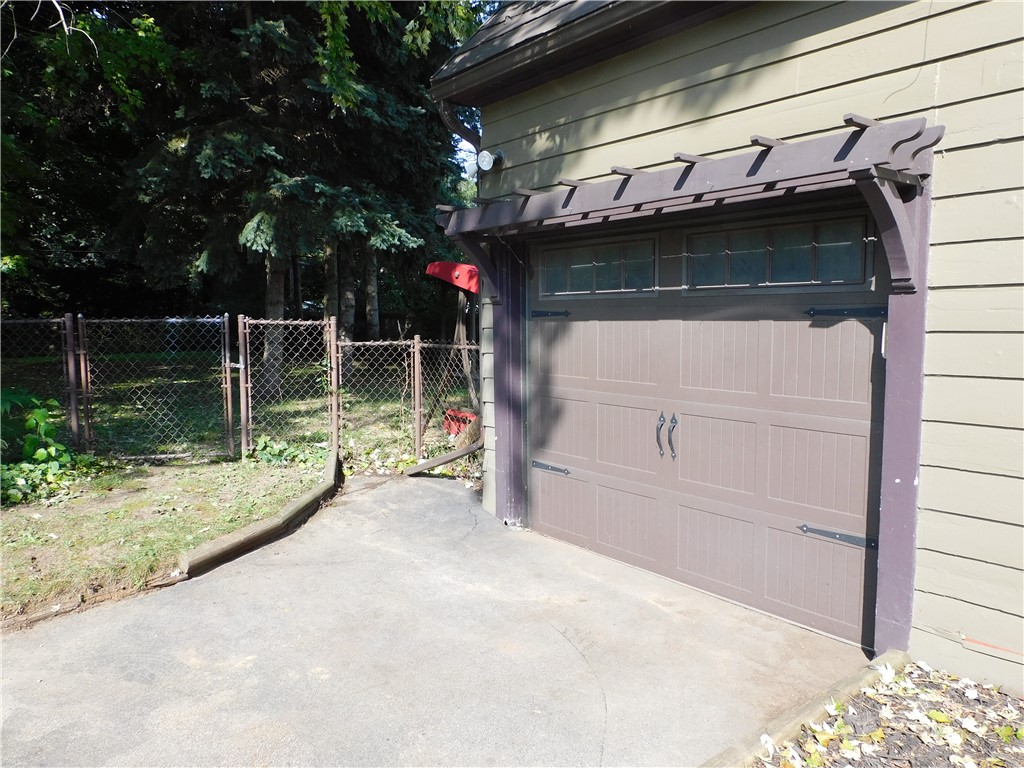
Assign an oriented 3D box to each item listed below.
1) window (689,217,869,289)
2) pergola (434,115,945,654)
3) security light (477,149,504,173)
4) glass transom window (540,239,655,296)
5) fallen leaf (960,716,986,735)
[{"bbox_3d":[1.289,-0.640,3.578,0.040,0.306,0.970,-5,7,-40],"label":"window"},{"bbox_3d":[0.598,0.057,3.843,0.610,2.282,3.049,-5,7,-40],"label":"pergola"},{"bbox_3d":[-0.130,-1.538,4.867,0.183,0.163,0.140,-5,7,-40],"label":"security light"},{"bbox_3d":[0.519,-0.725,4.495,0.040,0.306,0.965,-5,7,-40],"label":"glass transom window"},{"bbox_3d":[1.672,1.233,2.574,0.072,0.022,0.085,-5,7,-40],"label":"fallen leaf"}]

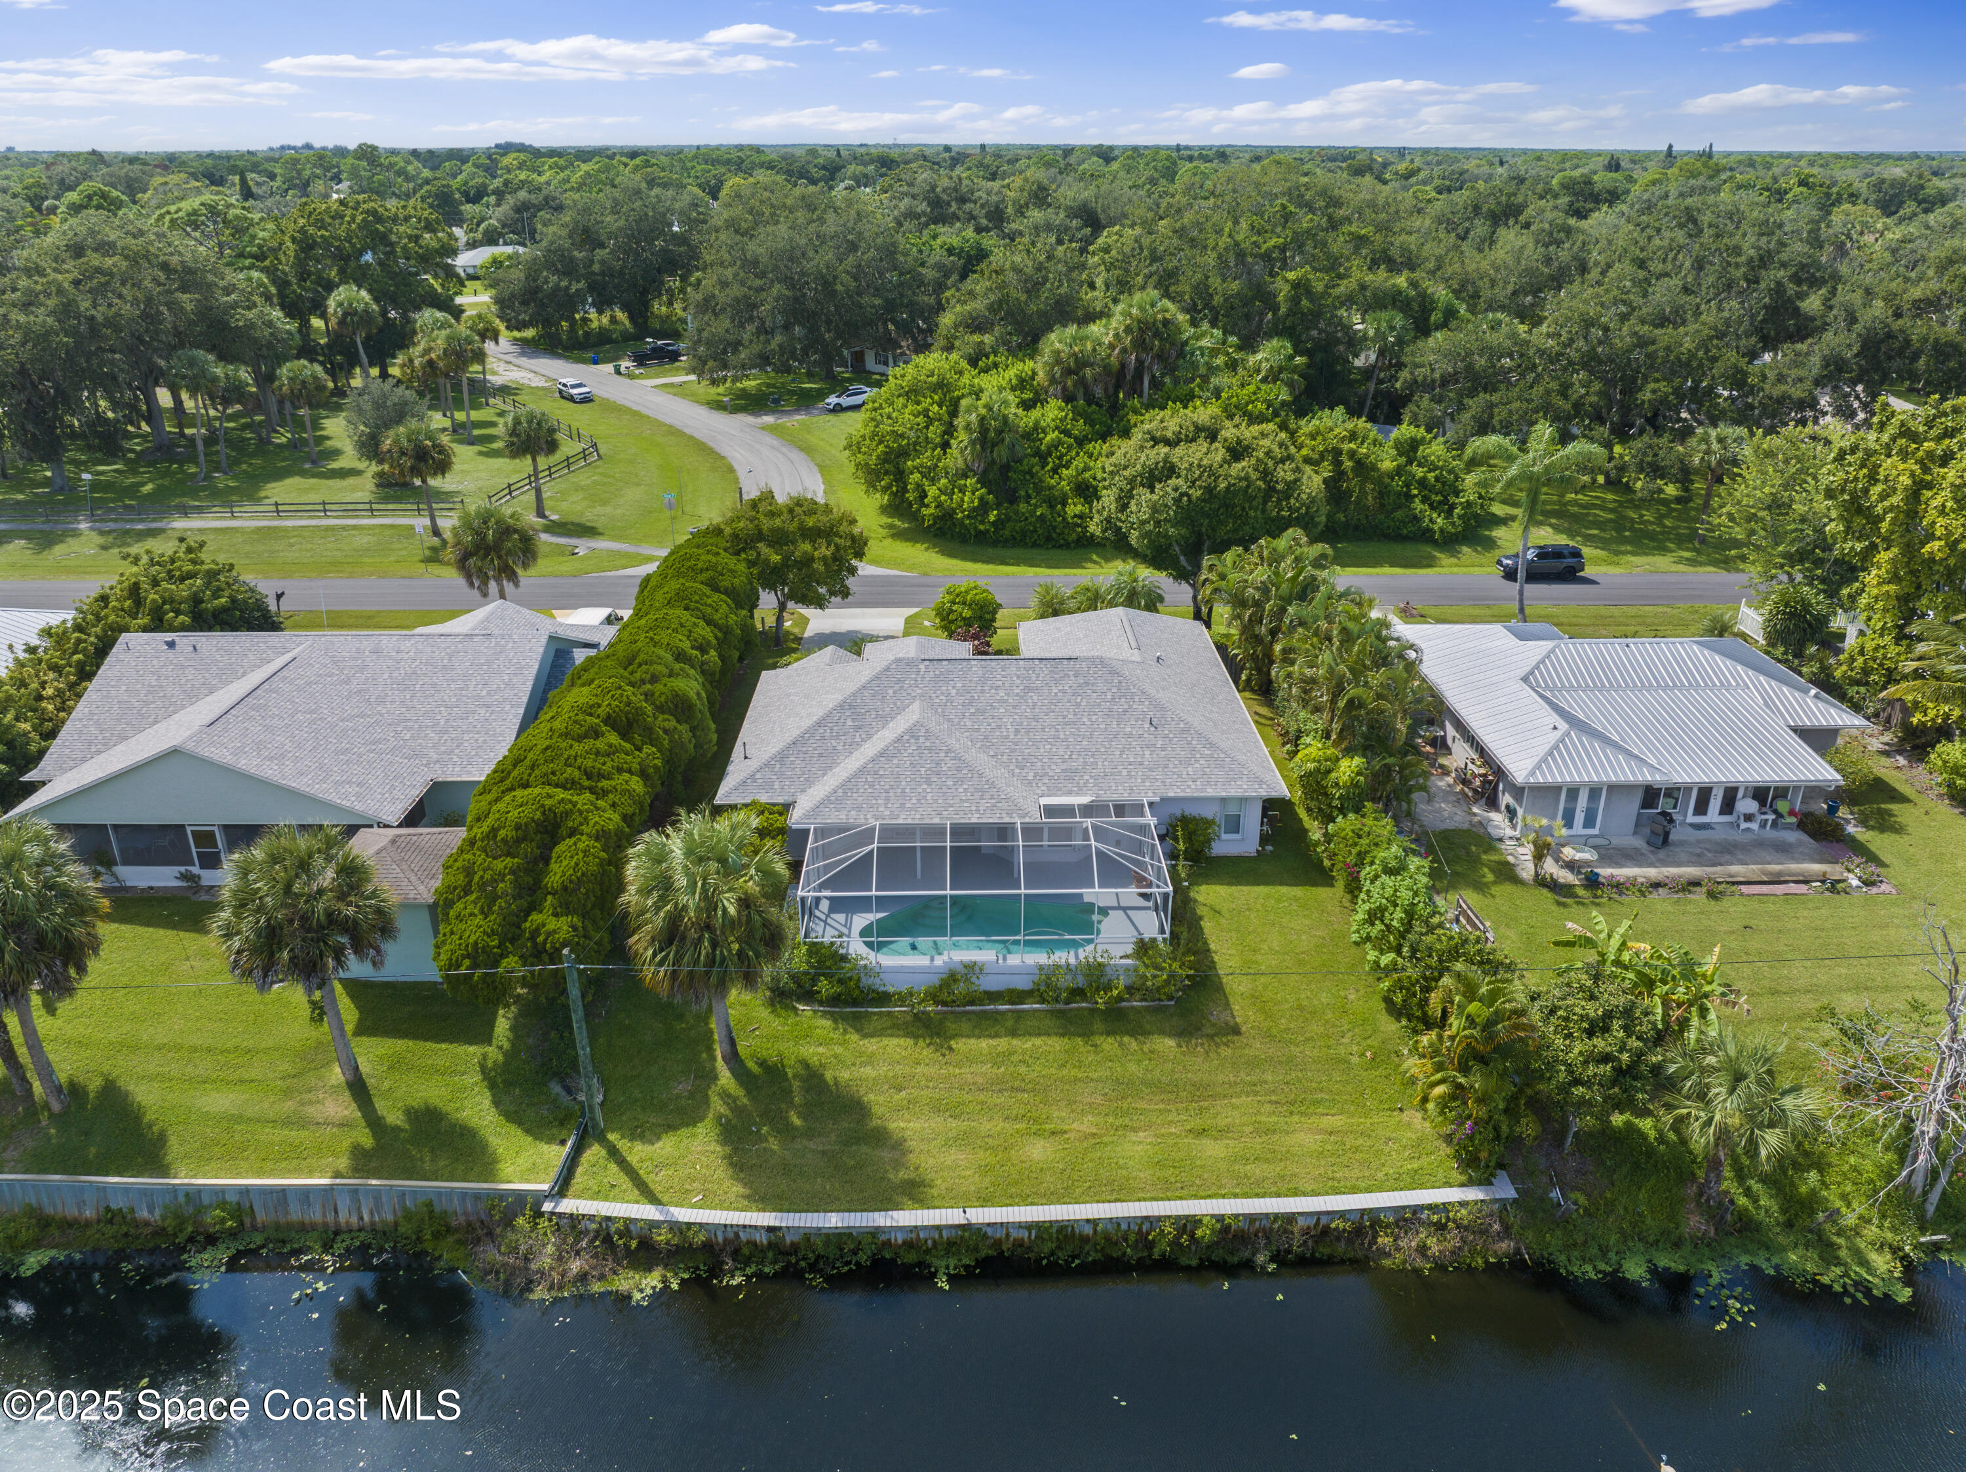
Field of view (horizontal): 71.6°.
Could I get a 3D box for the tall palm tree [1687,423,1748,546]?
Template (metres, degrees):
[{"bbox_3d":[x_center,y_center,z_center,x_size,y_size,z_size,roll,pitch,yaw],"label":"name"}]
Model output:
[{"bbox_3d":[47.257,-16.297,88.696,3.860,7.890,3.860,0,23,0],"label":"tall palm tree"}]

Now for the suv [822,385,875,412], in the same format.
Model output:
[{"bbox_3d":[-13.285,-33.644,136.047,4.650,1.680,1.880,-16,28,-33],"label":"suv"}]

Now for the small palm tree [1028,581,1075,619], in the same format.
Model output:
[{"bbox_3d":[3.574,-6.924,72.358,2.550,2.900,2.500,0,23,0],"label":"small palm tree"}]

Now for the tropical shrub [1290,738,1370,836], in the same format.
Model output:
[{"bbox_3d":[13.097,1.776,51.817,3.100,3.200,2.900,0,23,0],"label":"tropical shrub"}]

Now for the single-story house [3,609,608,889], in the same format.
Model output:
[{"bbox_3d":[-26.900,-1.357,57.922,18.600,5.500,22.500,0,23,0],"label":"single-story house"}]

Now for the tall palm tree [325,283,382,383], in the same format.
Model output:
[{"bbox_3d":[-65.546,-41.552,143.279,5.920,11.510,5.920,0,23,0],"label":"tall palm tree"}]

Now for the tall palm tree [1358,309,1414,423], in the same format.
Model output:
[{"bbox_3d":[36.590,-33.388,125.019,5.020,11.020,5.020,0,23,0],"label":"tall palm tree"}]

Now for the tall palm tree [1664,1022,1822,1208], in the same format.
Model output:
[{"bbox_3d":[18.774,9.709,33.944,4.030,5.030,4.030,0,23,0],"label":"tall palm tree"}]

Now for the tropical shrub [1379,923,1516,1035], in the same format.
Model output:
[{"bbox_3d":[14.200,7.068,41.845,4.000,2.800,3.200,0,23,0],"label":"tropical shrub"}]

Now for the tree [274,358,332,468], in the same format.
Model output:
[{"bbox_3d":[-54.946,-26.333,111.016,4.720,8.530,4.720,0,23,0],"label":"tree"}]

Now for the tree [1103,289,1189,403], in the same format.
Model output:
[{"bbox_3d":[13.086,-29.053,110.582,6.630,13.560,6.630,0,23,0],"label":"tree"}]

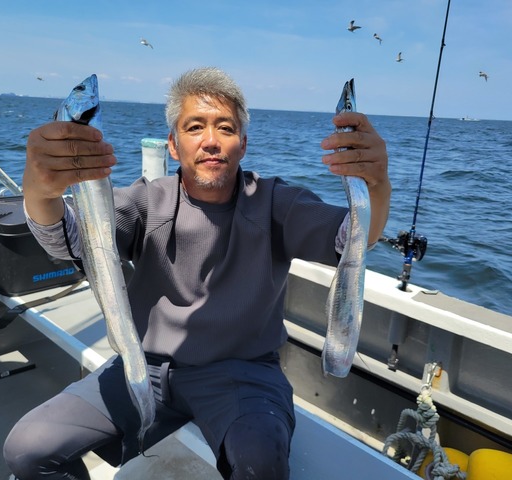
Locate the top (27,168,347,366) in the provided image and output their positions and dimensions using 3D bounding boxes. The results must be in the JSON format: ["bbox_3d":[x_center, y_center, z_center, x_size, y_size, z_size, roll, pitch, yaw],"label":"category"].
[{"bbox_3d":[-0.114,0.080,1.091,0.540,0.490,0.500,2,15,-4],"label":"top"}]

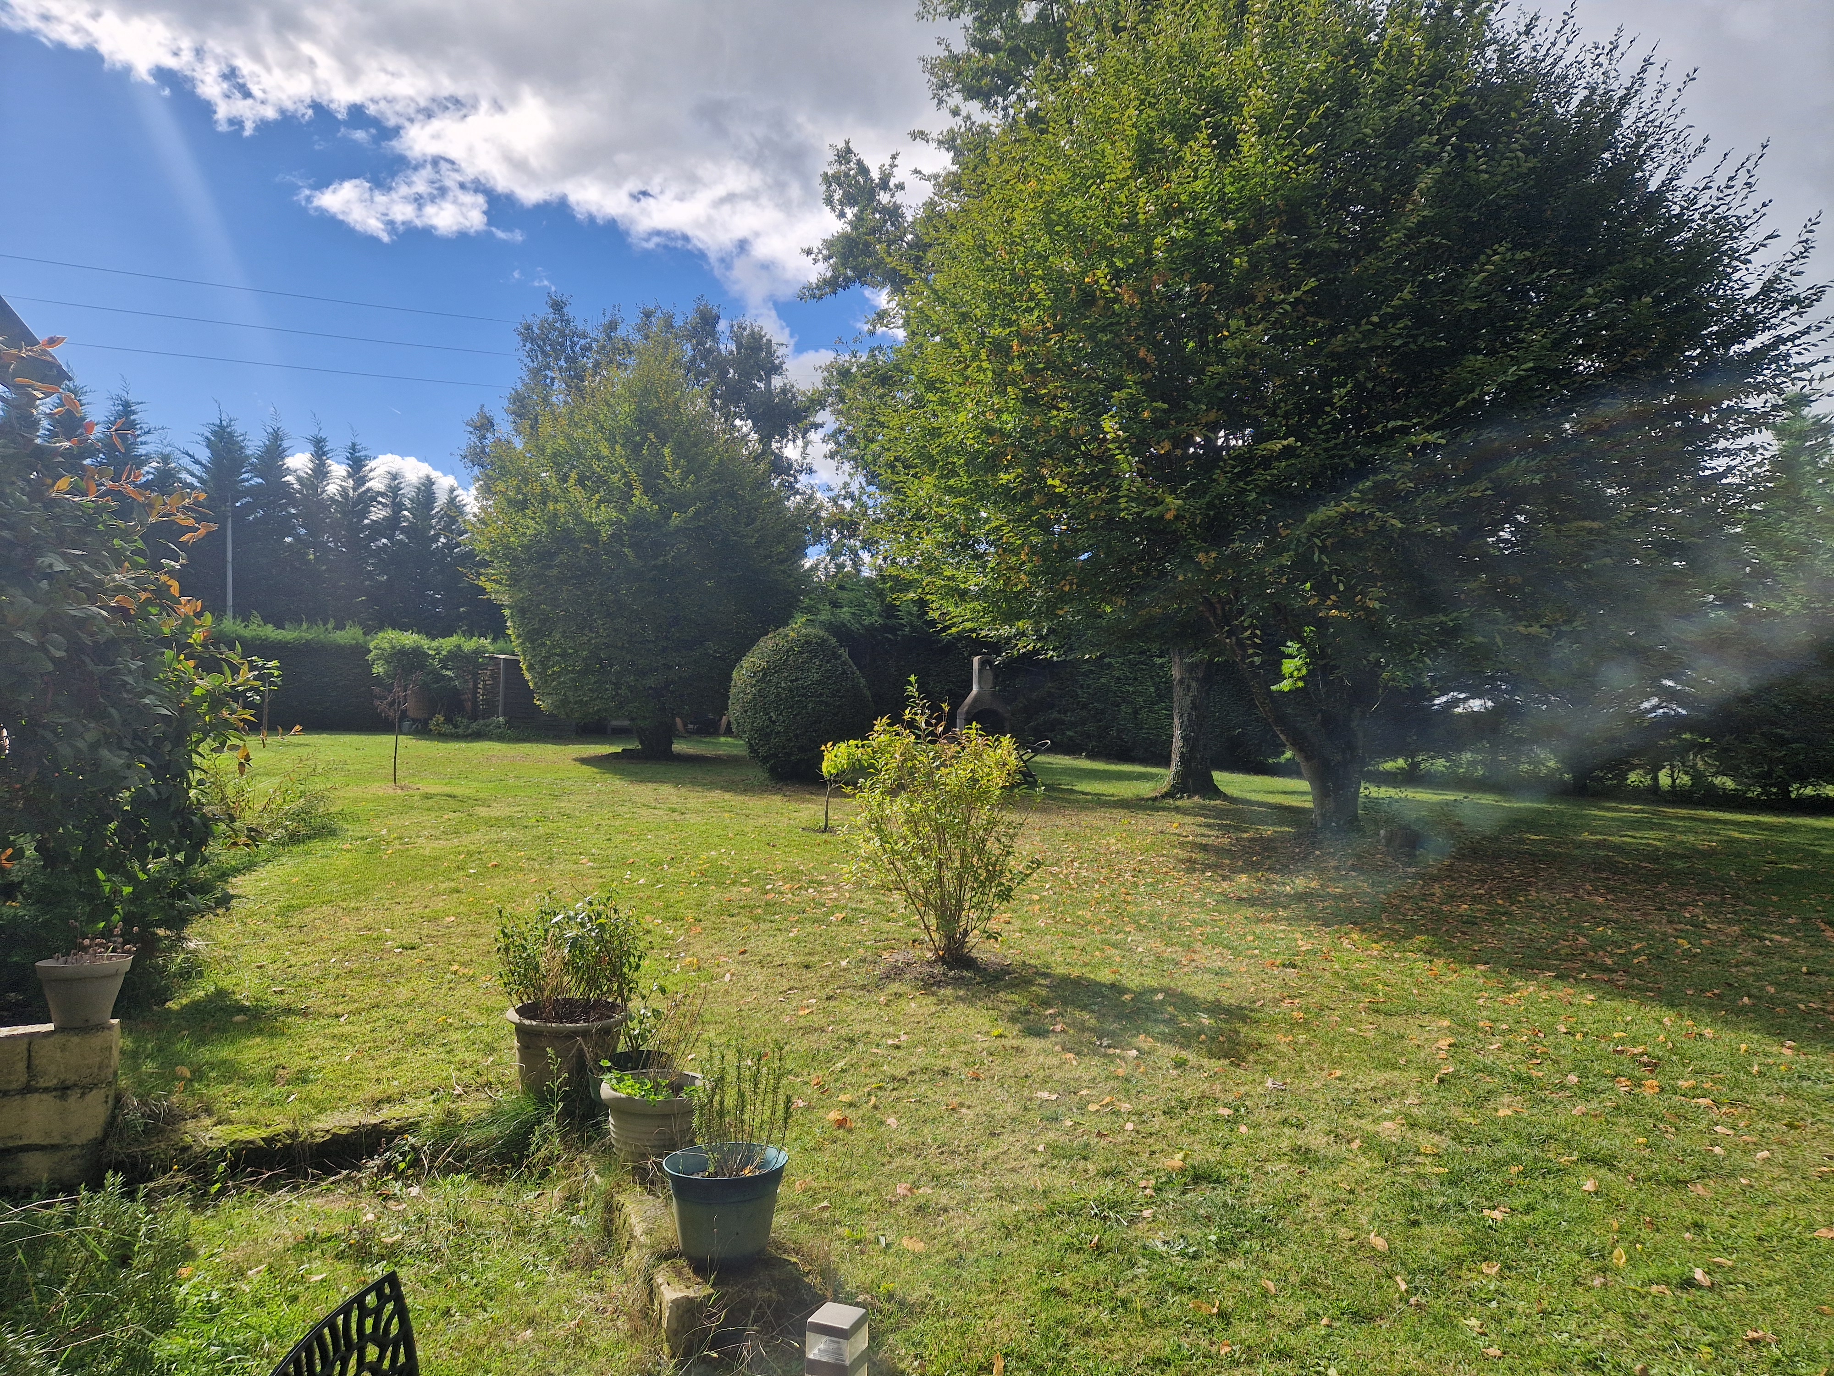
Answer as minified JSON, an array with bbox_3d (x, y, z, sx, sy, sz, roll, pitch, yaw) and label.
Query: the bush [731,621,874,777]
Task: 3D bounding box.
[{"bbox_3d":[-1.590,0.168,16.800,2.000,2.094,2.000,0,-1,0],"label":"bush"}]

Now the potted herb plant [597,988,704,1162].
[{"bbox_3d":[-0.798,1.155,3.680,0.330,0.480,0.330,0,-1,0],"label":"potted herb plant"}]

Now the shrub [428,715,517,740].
[{"bbox_3d":[-9.310,0.810,25.500,1.850,0.510,1.100,0,-1,0],"label":"shrub"}]

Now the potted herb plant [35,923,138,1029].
[{"bbox_3d":[-2.648,0.906,3.880,0.260,0.319,0.260,0,-1,0],"label":"potted herb plant"}]

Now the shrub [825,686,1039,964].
[{"bbox_3d":[0.120,0.682,6.200,1.020,1.385,1.000,0,-1,0],"label":"shrub"}]

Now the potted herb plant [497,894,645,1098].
[{"bbox_3d":[-1.238,1.082,4.360,0.520,0.682,0.490,0,-1,0],"label":"potted herb plant"}]

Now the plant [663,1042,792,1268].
[{"bbox_3d":[-0.470,1.140,3.020,0.320,0.522,0.310,0,-1,0],"label":"plant"}]

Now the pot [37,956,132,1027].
[{"bbox_3d":[-2.651,0.963,3.880,0.250,0.214,0.250,0,-1,0],"label":"pot"}]

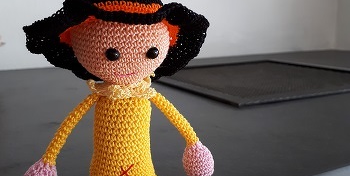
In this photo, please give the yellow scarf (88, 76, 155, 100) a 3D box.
[{"bbox_3d":[-0.040,0.000,0.269,0.051,0.015,0.046,-3,12,-14],"label":"yellow scarf"}]

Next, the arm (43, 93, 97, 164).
[{"bbox_3d":[-0.075,0.030,0.266,0.015,0.060,0.012,37,-8,-18],"label":"arm"}]

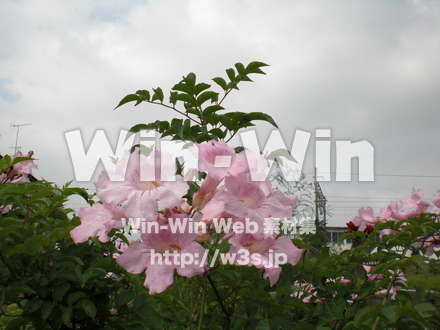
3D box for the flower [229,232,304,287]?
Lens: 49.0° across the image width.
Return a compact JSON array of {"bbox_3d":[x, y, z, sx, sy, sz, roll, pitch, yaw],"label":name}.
[{"bbox_3d":[0.039,0.086,0.440,0.067,0.045,0.036,2,-27,-12],"label":"flower"}]

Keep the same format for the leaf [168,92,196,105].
[{"bbox_3d":[-0.039,-0.068,0.490,0.026,0.011,0.012,8,6,-9],"label":"leaf"}]

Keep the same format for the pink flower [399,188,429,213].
[{"bbox_3d":[0.446,0.081,1.100,0.062,0.055,0.055,-6,-21,33],"label":"pink flower"}]

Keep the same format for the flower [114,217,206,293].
[{"bbox_3d":[-0.048,0.078,0.420,0.077,0.060,0.042,-1,-27,6],"label":"flower"}]

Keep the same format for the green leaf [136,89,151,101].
[{"bbox_3d":[-0.087,-0.080,0.550,0.017,0.008,0.012,37,-47,-10],"label":"green leaf"}]

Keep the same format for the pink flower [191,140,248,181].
[{"bbox_3d":[-0.002,-0.004,0.460,0.055,0.036,0.035,2,-31,-16],"label":"pink flower"}]

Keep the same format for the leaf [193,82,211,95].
[{"bbox_3d":[-0.016,-0.067,0.430,0.018,0.004,0.011,-27,23,25],"label":"leaf"}]

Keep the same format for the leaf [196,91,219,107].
[{"bbox_3d":[-0.014,-0.076,0.550,0.025,0.009,0.014,-31,-34,8],"label":"leaf"}]

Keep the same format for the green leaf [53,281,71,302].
[{"bbox_3d":[-0.223,0.178,0.680,0.022,0.030,0.011,16,-14,5],"label":"green leaf"}]

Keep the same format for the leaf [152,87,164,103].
[{"bbox_3d":[-0.070,-0.080,0.550,0.012,0.018,0.008,-15,19,36],"label":"leaf"}]

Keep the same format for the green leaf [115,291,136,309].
[{"bbox_3d":[-0.153,0.217,0.780,0.023,0.036,0.007,25,-35,37],"label":"green leaf"}]

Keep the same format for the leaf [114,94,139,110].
[{"bbox_3d":[-0.083,-0.056,0.430,0.026,0.005,0.012,-24,28,-18],"label":"leaf"}]

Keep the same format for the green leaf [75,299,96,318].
[{"bbox_3d":[-0.187,0.199,0.670,0.032,0.019,0.019,22,11,16],"label":"green leaf"}]

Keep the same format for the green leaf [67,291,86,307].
[{"bbox_3d":[-0.232,0.216,0.780,0.034,0.021,0.010,-25,-59,29],"label":"green leaf"}]

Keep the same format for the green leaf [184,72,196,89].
[{"bbox_3d":[-0.030,-0.087,0.500,0.012,0.017,0.008,-11,-14,-2],"label":"green leaf"}]

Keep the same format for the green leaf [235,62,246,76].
[{"bbox_3d":[0.023,-0.109,0.550,0.011,0.017,0.008,-16,21,27],"label":"green leaf"}]

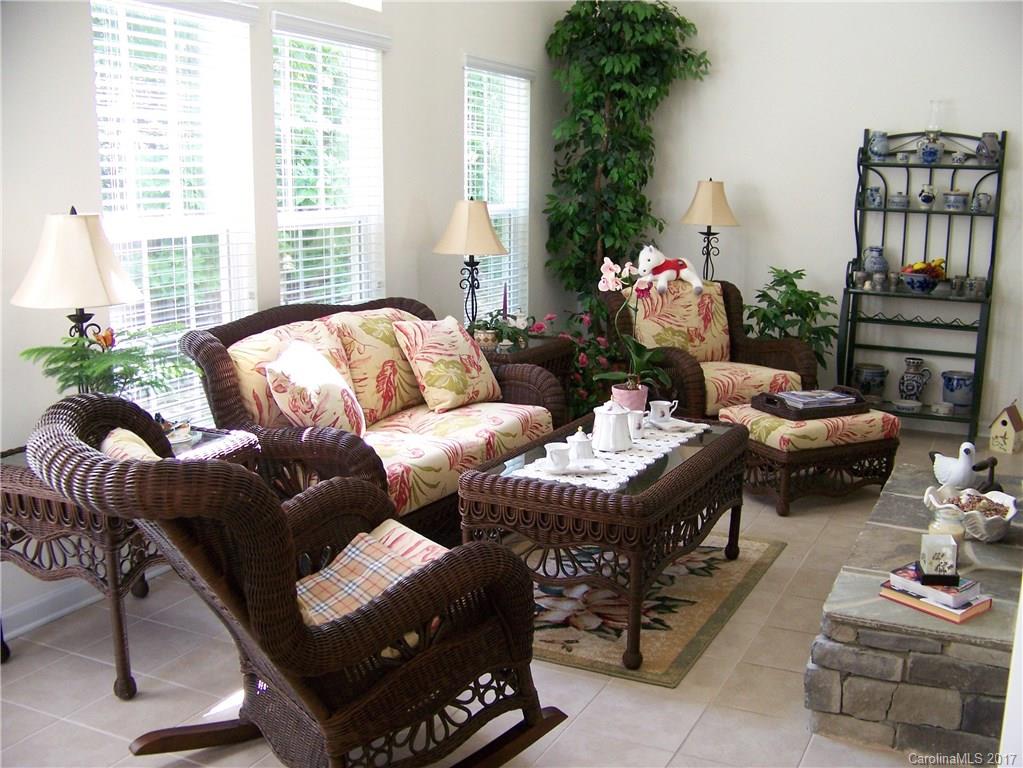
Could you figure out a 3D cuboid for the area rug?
[{"bbox_3d":[0.337,0.735,3.957,1.091,0.010,1.472,6,12,26],"label":"area rug"}]

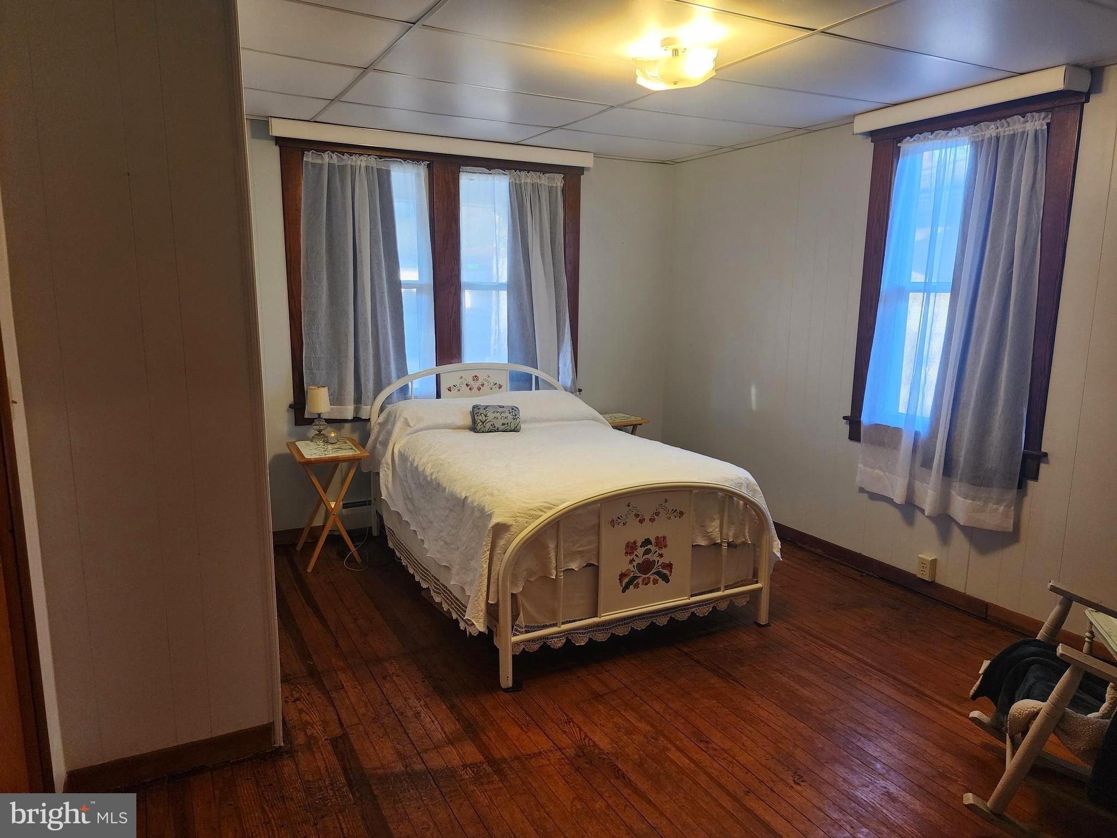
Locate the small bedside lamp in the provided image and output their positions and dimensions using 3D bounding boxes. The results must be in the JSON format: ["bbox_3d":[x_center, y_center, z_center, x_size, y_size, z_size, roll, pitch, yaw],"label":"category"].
[{"bbox_3d":[-1.378,-0.027,4.291,0.135,0.340,0.135,-5,12,-28],"label":"small bedside lamp"}]

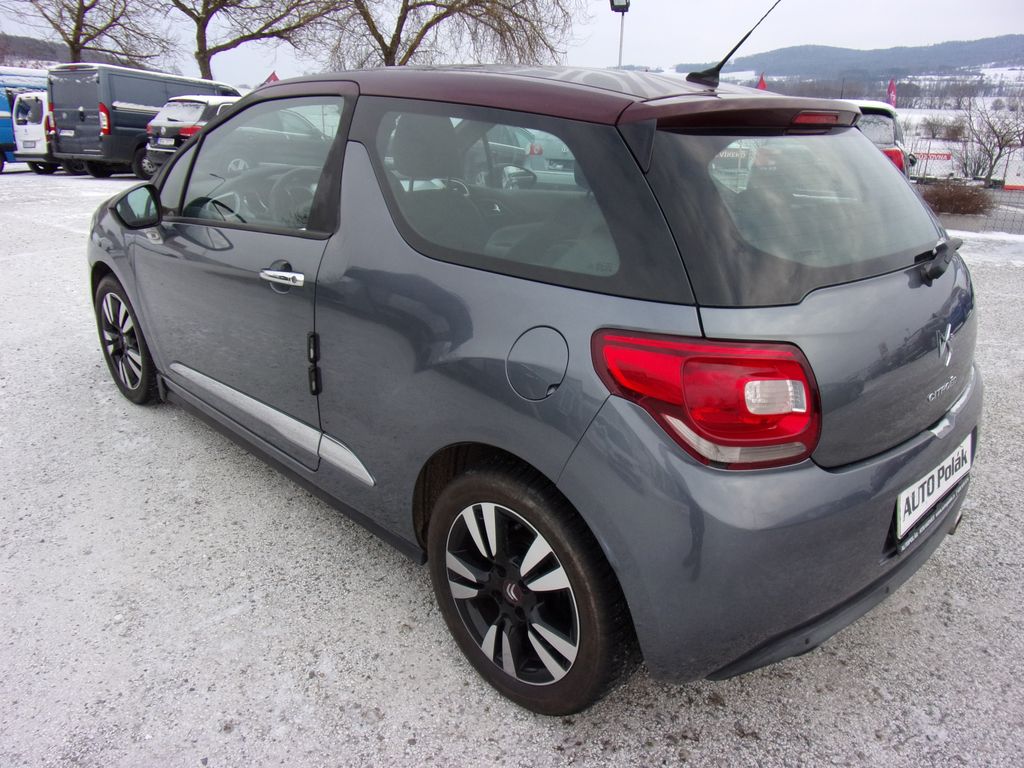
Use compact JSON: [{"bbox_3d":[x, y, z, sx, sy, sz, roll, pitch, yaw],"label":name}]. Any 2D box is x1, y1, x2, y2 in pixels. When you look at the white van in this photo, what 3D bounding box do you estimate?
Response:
[{"bbox_3d":[-10.584,-6.595,18.937,1.810,1.810,4.380,14,22,28],"label":"white van"}]

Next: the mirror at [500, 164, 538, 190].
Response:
[{"bbox_3d":[0.024,-1.038,3.635,0.190,0.150,0.130,-14,27,-36],"label":"mirror"}]

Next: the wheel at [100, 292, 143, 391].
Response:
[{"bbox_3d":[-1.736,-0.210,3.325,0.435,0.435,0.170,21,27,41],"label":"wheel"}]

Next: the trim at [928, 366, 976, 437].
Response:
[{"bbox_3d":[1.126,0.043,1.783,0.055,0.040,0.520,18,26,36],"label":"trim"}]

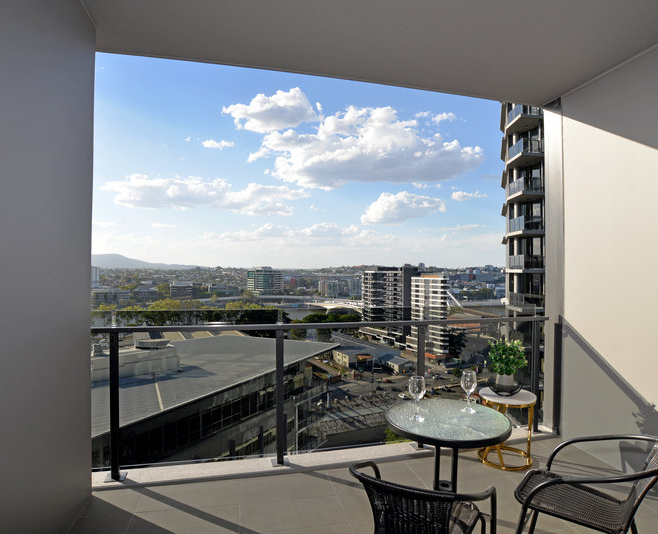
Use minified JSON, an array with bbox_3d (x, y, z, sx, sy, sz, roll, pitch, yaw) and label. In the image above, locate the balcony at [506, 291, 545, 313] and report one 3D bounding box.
[{"bbox_3d":[17.000,2.945,33.287,3.400,1.420,2.800,0,0,-9],"label":"balcony"}]

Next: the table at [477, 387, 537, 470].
[{"bbox_3d":[1.364,1.241,3.096,0.420,0.485,0.420,0,0,0],"label":"table"}]

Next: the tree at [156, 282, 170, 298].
[{"bbox_3d":[-237.203,34.987,569.853,18.000,21.000,18.000,0,0,0],"label":"tree"}]

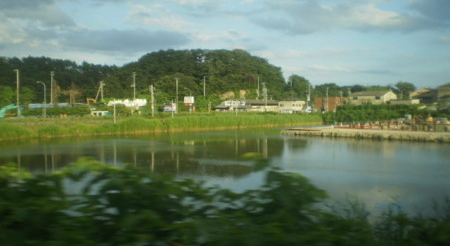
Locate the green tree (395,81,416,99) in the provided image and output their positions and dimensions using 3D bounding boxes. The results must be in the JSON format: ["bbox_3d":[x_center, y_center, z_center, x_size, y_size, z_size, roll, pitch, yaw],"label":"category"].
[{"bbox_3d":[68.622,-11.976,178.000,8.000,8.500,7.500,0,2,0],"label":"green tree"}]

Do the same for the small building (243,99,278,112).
[{"bbox_3d":[14.027,-6.915,185.000,14.200,5.600,9.000,-1,2,-14],"label":"small building"}]

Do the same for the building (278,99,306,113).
[{"bbox_3d":[26.239,-6.725,182.000,11.000,5.700,8.500,-1,2,-11],"label":"building"}]

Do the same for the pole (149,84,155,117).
[{"bbox_3d":[-18.710,-5.639,120.000,1.300,8.500,0.700,-1,2,-17],"label":"pole"}]

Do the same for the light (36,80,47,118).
[{"bbox_3d":[-45.855,-5.823,117.000,2.400,9.500,0.400,0,2,18],"label":"light"}]

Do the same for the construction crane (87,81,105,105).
[{"bbox_3d":[-39.276,-8.947,142.000,5.400,7.600,2.600,-1,2,-6],"label":"construction crane"}]

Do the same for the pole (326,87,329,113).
[{"bbox_3d":[37.217,-8.533,170.000,0.600,9.600,0.500,-1,2,-17],"label":"pole"}]

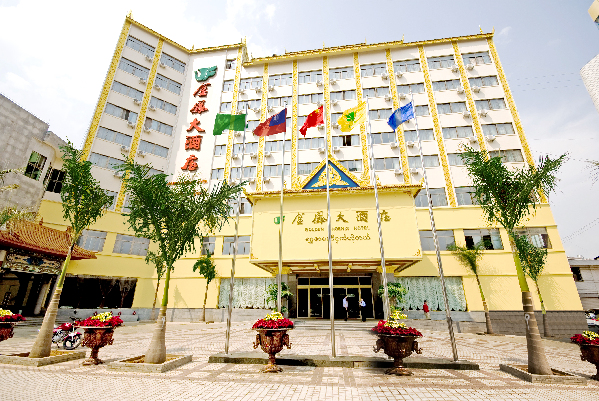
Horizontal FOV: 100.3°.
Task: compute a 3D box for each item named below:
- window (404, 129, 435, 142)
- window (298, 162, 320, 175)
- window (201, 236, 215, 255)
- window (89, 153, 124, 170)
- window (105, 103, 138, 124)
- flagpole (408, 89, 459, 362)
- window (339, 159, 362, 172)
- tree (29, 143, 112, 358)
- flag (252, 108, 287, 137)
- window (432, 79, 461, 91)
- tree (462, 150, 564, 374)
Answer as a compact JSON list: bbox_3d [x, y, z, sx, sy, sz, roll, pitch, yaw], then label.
[{"bbox_3d":[12.557,-6.764,26.163,2.788,1.153,0.180,-3,-19,7],"label":"window"},{"bbox_3d":[1.328,-3.292,26.543,2.857,1.401,0.200,-3,-19,7],"label":"window"},{"bbox_3d":[-8.979,4.566,24.826,1.398,1.759,0.180,-2,-20,8],"label":"window"},{"bbox_3d":[-19.911,-3.995,26.064,2.910,1.250,0.200,15,-25,-37],"label":"window"},{"bbox_3d":[-19.957,-9.770,28.084,2.960,1.300,0.200,15,-25,-37],"label":"window"},{"bbox_3d":[4.277,0.005,8.266,0.130,9.233,0.130,-3,-19,7],"label":"flagpole"},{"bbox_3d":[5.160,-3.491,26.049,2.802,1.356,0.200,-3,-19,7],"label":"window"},{"bbox_3d":[-8.611,1.585,9.585,2.100,7.700,2.100,-3,-20,7],"label":"tree"},{"bbox_3d":[-1.424,-3.740,11.950,1.639,1.521,0.400,-2,-20,8],"label":"flag"},{"bbox_3d":[15.518,-12.084,26.272,2.693,1.185,0.150,-2,-20,8],"label":"window"},{"bbox_3d":[7.427,1.587,8.199,3.100,7.000,2.900,-2,-20,8],"label":"tree"}]

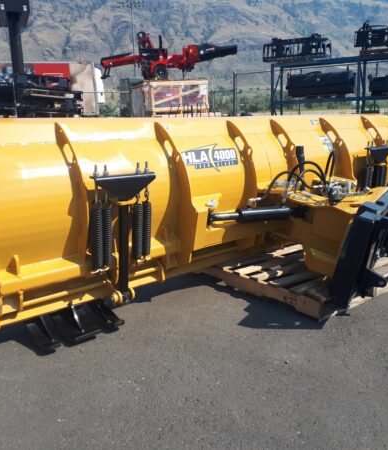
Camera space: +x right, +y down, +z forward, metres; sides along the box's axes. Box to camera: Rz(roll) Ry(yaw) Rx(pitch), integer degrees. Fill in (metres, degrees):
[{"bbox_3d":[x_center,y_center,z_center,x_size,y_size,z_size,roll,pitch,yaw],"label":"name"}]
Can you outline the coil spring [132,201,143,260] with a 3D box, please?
[{"bbox_3d":[-0.329,0.035,2.726,0.055,0.350,0.055,1,15,0],"label":"coil spring"}]

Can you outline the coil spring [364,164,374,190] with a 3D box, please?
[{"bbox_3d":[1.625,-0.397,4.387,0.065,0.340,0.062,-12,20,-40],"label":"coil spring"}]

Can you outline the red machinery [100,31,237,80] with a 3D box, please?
[{"bbox_3d":[-0.934,-5.941,16.500,4.700,1.500,1.500,4,13,22],"label":"red machinery"}]

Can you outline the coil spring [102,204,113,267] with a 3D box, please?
[{"bbox_3d":[-0.480,0.058,2.597,0.055,0.350,0.055,1,15,0],"label":"coil spring"}]

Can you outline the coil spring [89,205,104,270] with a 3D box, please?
[{"bbox_3d":[-0.527,0.068,2.557,0.055,0.350,0.055,-12,20,-40],"label":"coil spring"}]

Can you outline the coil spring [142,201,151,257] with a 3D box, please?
[{"bbox_3d":[-0.281,0.021,2.766,0.055,0.350,0.055,1,15,0],"label":"coil spring"}]

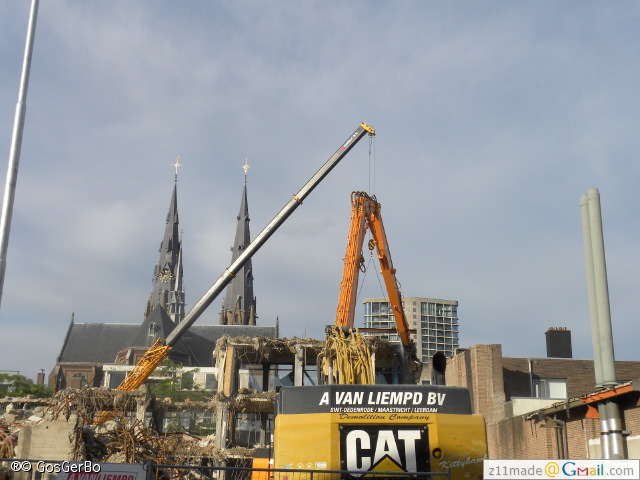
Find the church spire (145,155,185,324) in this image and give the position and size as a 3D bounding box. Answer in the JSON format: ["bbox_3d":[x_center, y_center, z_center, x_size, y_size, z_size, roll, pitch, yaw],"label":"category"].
[{"bbox_3d":[-28.380,0.690,163.350,7.600,36.000,7.600,1,-18,0],"label":"church spire"}]

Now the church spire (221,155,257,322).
[{"bbox_3d":[-15.000,0.590,165.430,7.000,36.000,7.000,1,-18,0],"label":"church spire"}]

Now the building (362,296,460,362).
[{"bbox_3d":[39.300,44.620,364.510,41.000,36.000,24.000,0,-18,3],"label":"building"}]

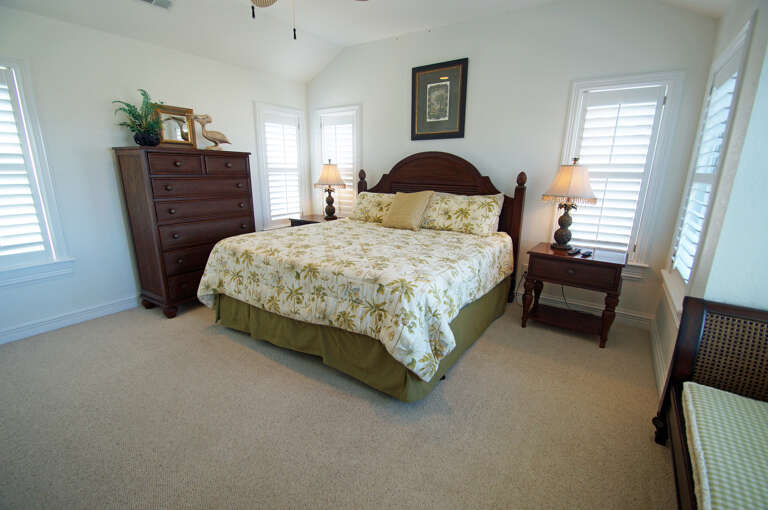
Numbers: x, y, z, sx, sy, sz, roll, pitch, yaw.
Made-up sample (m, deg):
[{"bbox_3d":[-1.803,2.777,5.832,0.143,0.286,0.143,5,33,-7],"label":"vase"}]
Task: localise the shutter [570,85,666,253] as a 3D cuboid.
[{"bbox_3d":[1.947,-0.673,2.771,0.597,1.435,0.061,10,18,32],"label":"shutter"}]

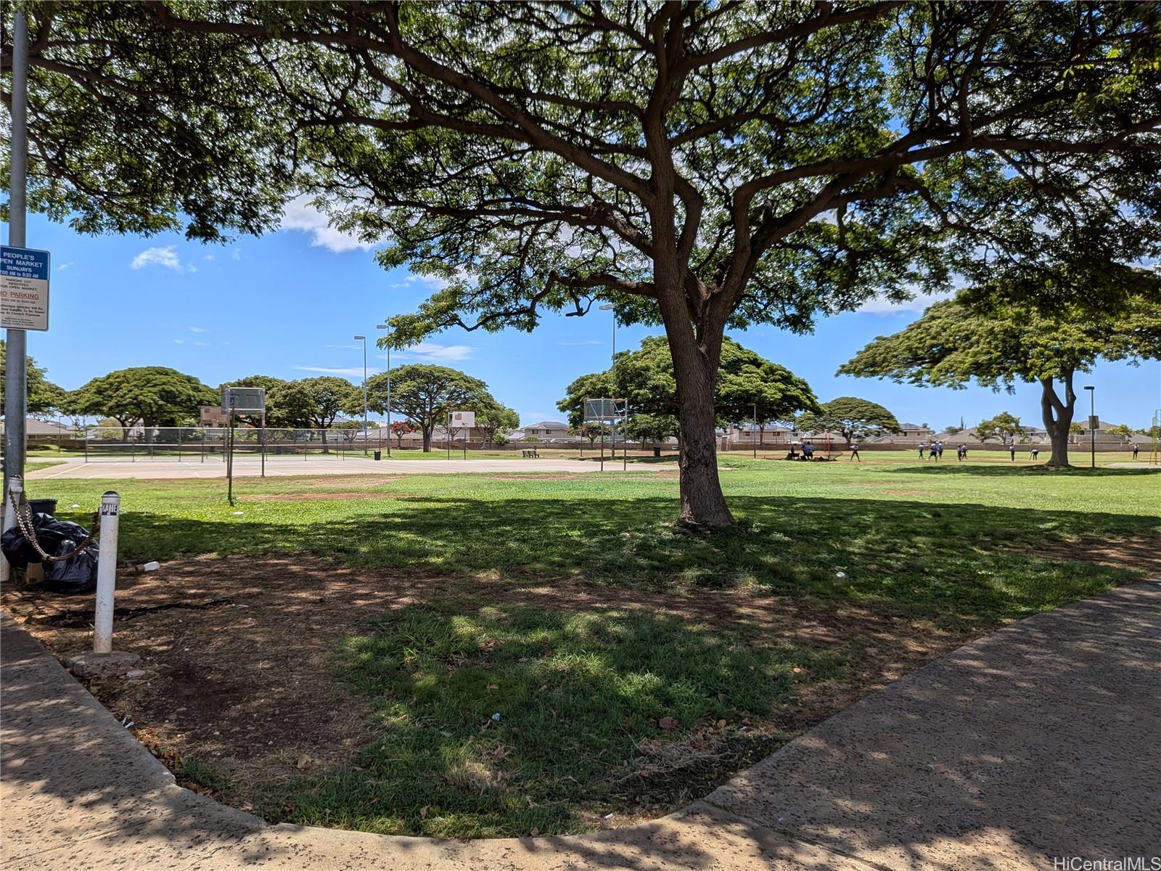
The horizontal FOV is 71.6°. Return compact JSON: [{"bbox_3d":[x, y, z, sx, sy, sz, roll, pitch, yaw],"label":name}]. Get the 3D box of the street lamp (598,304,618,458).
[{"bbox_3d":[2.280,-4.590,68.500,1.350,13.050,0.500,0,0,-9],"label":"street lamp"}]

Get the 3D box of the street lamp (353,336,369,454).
[{"bbox_3d":[-24.000,-4.340,88.000,1.300,13.000,0.500,0,0,-20],"label":"street lamp"}]

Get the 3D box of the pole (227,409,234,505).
[{"bbox_3d":[-8.440,0.510,19.500,0.070,2.340,0.070,2,0,0],"label":"pole"}]

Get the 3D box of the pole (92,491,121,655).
[{"bbox_3d":[-3.410,0.985,5.780,0.120,1.170,0.120,3,0,0],"label":"pole"}]

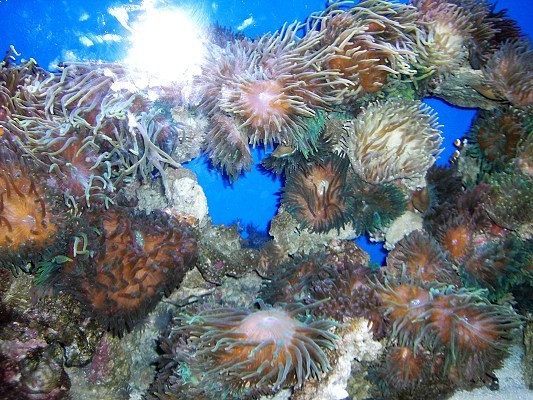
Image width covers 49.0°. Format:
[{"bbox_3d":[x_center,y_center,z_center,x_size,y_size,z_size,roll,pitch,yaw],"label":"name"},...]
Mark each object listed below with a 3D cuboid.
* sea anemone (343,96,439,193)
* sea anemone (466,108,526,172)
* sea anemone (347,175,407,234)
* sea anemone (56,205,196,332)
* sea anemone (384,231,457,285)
[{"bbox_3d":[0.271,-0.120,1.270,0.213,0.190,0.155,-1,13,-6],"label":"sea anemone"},{"bbox_3d":[0.570,-0.147,1.450,0.143,0.151,0.120,5,14,19],"label":"sea anemone"},{"bbox_3d":[0.248,0.010,1.320,0.130,0.129,0.110,-4,14,-17],"label":"sea anemone"},{"bbox_3d":[-0.264,0.139,1.120,0.257,0.233,0.180,-3,13,-11],"label":"sea anemone"},{"bbox_3d":[0.326,0.124,1.240,0.146,0.113,0.120,0,13,0],"label":"sea anemone"}]

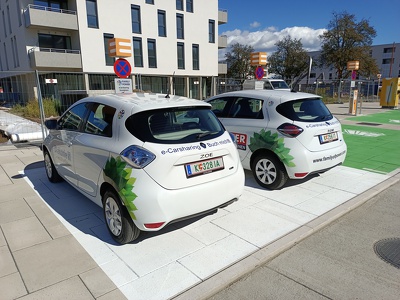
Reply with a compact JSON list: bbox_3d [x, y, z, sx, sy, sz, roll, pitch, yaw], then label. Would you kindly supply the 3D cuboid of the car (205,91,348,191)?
[{"bbox_3d":[0.860,-0.489,6.074,1.770,1.560,4.070,-10,16,-37],"label":"car"}]

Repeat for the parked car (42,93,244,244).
[{"bbox_3d":[-1.171,-0.115,4.516,1.770,1.560,4.070,-11,16,-38],"label":"parked car"}]

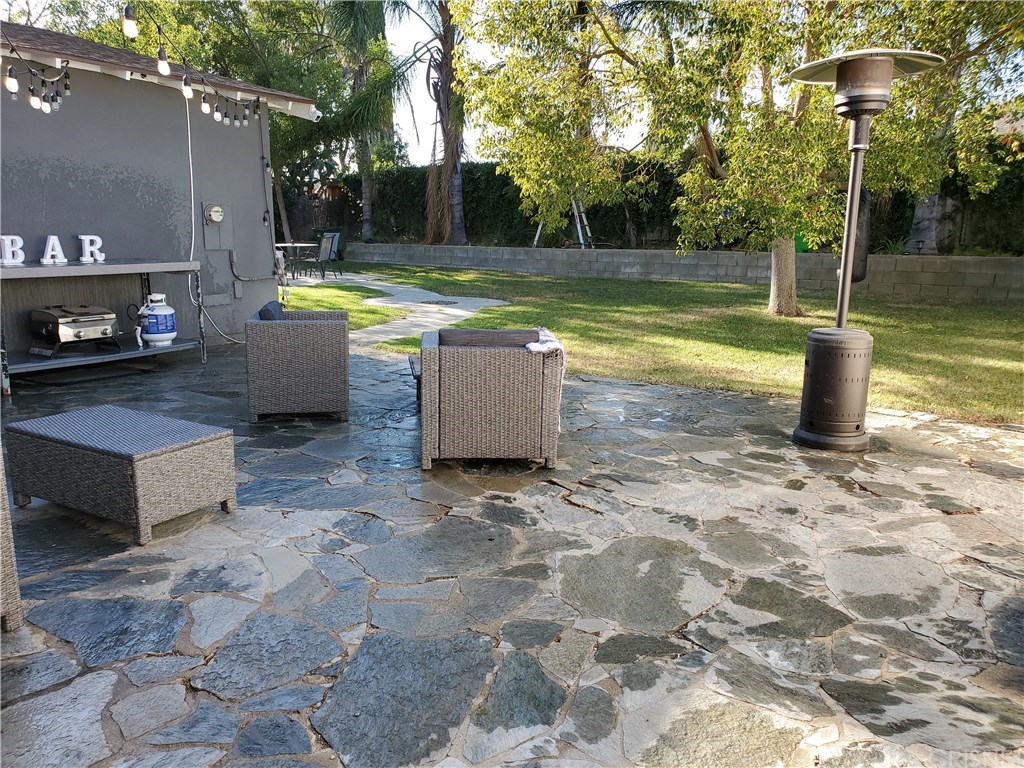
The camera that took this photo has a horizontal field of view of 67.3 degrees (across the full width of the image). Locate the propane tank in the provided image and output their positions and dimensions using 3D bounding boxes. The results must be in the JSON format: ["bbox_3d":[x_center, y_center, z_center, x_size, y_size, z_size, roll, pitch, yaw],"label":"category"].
[{"bbox_3d":[-3.202,-0.583,6.980,0.315,0.455,0.315,-4,13,-21],"label":"propane tank"}]

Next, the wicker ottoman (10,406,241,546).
[{"bbox_3d":[-1.821,0.391,3.596,0.955,0.390,0.503,7,14,29],"label":"wicker ottoman"}]

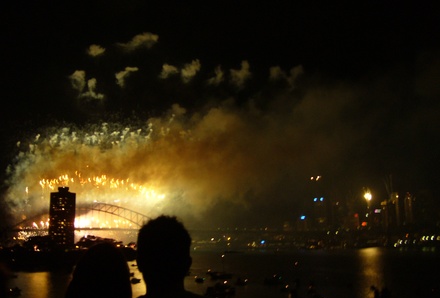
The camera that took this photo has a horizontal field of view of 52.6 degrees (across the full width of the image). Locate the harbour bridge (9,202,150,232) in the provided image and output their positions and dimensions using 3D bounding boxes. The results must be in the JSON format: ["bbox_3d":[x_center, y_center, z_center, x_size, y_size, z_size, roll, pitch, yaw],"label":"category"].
[{"bbox_3d":[-399.789,220.308,1265.866,515.000,134.000,49.000,2,-12,-17],"label":"harbour bridge"}]

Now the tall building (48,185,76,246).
[{"bbox_3d":[-223.310,95.887,632.000,28.000,83.000,21.000,-4,-12,16],"label":"tall building"}]

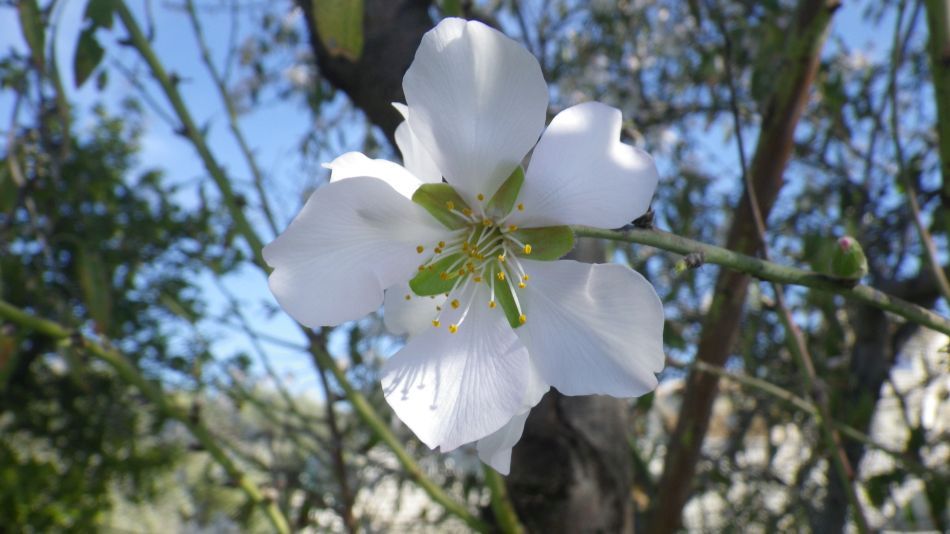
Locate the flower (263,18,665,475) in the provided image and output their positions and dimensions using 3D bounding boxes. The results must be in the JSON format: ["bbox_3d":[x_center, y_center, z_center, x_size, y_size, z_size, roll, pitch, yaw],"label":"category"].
[{"bbox_3d":[-0.001,-0.002,0.100,0.046,0.051,0.020,-1,7,12],"label":"flower"}]

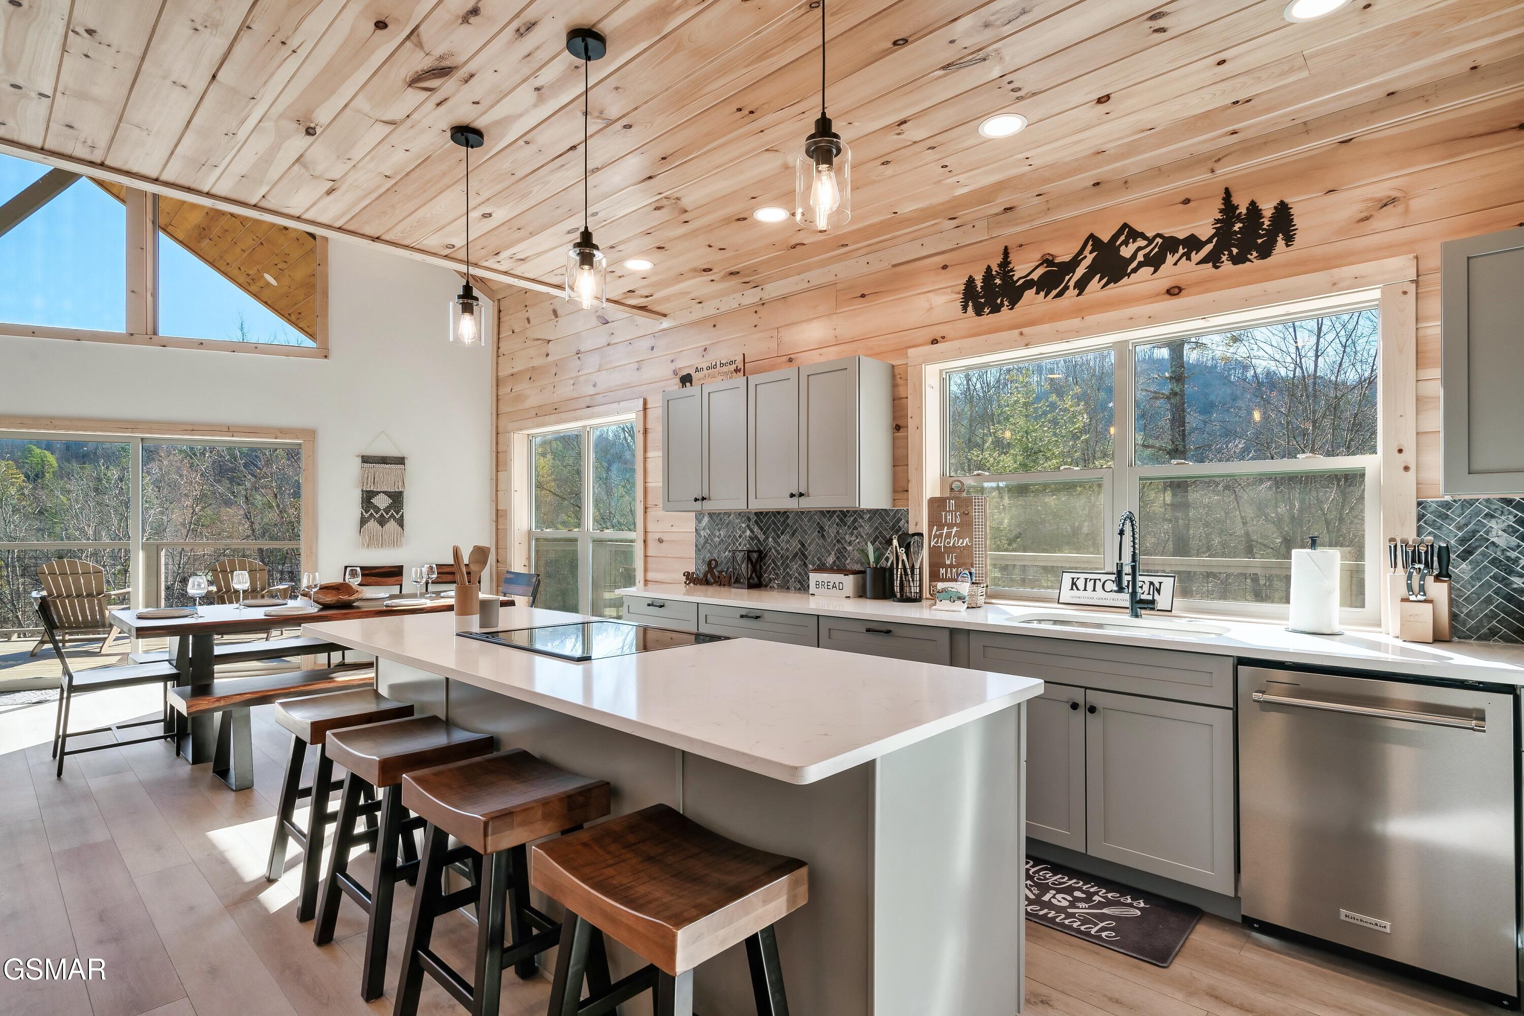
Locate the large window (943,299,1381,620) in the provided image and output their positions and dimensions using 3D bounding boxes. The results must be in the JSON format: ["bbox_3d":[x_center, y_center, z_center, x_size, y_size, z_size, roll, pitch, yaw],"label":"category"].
[{"bbox_3d":[1.602,-0.159,3.211,1.780,1.190,0.120,-1,-2,42],"label":"large window"}]

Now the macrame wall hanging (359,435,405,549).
[{"bbox_3d":[-3.401,-0.145,6.448,0.365,1.020,0.035,1,-2,-24],"label":"macrame wall hanging"}]

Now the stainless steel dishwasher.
[{"bbox_3d":[1.919,0.915,2.281,0.605,0.820,0.610,-1,-2,42],"label":"stainless steel dishwasher"}]

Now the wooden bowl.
[{"bbox_3d":[-2.895,0.584,4.889,0.320,0.140,0.360,-1,-2,42],"label":"wooden bowl"}]

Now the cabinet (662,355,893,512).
[{"bbox_3d":[0.031,-0.376,4.301,1.530,0.780,0.330,-1,-2,42],"label":"cabinet"}]

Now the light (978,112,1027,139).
[{"bbox_3d":[0.880,-1.378,2.626,0.180,0.030,0.180,0,-2,0],"label":"light"}]

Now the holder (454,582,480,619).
[{"bbox_3d":[-1.253,0.391,3.060,0.102,0.130,0.102,-1,-2,42],"label":"holder"}]

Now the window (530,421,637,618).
[{"bbox_3d":[-1.476,0.221,6.103,1.800,1.800,0.100,-1,-2,42],"label":"window"}]

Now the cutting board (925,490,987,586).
[{"bbox_3d":[0.986,0.172,3.628,0.325,0.610,0.030,-1,-2,42],"label":"cutting board"}]

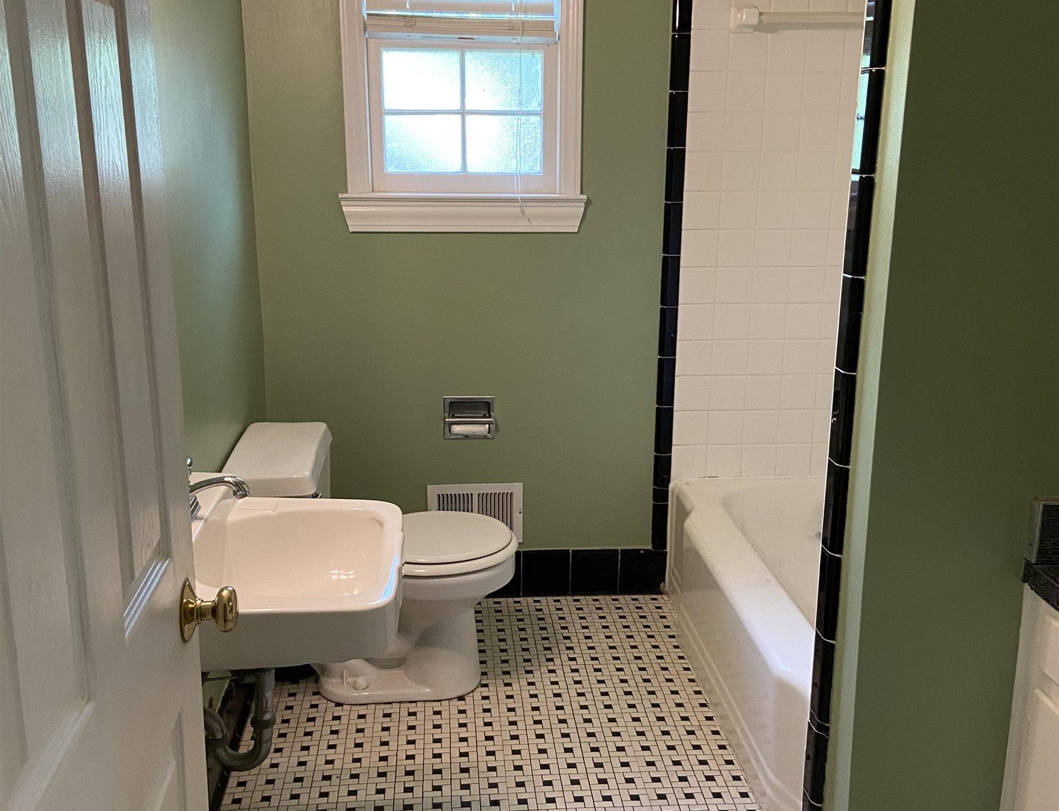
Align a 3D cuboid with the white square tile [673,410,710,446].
[{"bbox_3d":[0.489,0.069,3.211,0.107,0.107,0.009,-1,15,-5],"label":"white square tile"}]

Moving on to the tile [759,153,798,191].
[{"bbox_3d":[0.711,-0.667,3.028,0.107,0.107,0.009,-1,15,-5],"label":"tile"}]

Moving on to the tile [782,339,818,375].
[{"bbox_3d":[0.820,-0.146,3.206,0.108,0.108,0.010,0,15,-4],"label":"tile"}]

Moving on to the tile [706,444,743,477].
[{"bbox_3d":[0.601,0.170,3.274,0.108,0.101,0.010,-1,15,-4],"label":"tile"}]

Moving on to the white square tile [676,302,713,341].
[{"bbox_3d":[0.494,-0.249,3.154,0.108,0.108,0.010,0,15,-4],"label":"white square tile"}]

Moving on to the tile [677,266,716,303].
[{"bbox_3d":[0.496,-0.357,3.139,0.108,0.108,0.009,-1,15,-4],"label":"tile"}]

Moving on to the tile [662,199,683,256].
[{"bbox_3d":[0.415,-0.512,3.078,0.056,0.150,0.012,-1,15,-4],"label":"tile"}]

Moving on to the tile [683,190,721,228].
[{"bbox_3d":[0.496,-0.563,3.053,0.108,0.108,0.009,-1,15,-5],"label":"tile"}]

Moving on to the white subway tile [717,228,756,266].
[{"bbox_3d":[0.601,-0.456,3.076,0.107,0.107,0.009,-1,15,-5],"label":"white subway tile"}]

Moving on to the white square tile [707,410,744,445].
[{"bbox_3d":[0.598,0.068,3.229,0.108,0.108,0.009,-1,15,-5],"label":"white square tile"}]

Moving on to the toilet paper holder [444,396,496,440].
[{"bbox_3d":[-0.180,0.034,3.194,0.153,0.137,0.080,0,15,-4],"label":"toilet paper holder"}]

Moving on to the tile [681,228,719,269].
[{"bbox_3d":[0.497,-0.463,3.110,0.108,0.108,0.009,-1,15,-4],"label":"tile"}]

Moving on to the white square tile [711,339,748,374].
[{"bbox_3d":[0.604,-0.144,3.191,0.108,0.108,0.010,-1,15,-4],"label":"white square tile"}]

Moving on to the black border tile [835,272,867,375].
[{"bbox_3d":[0.507,-0.130,1.686,0.012,0.152,0.050,-1,15,-5],"label":"black border tile"}]

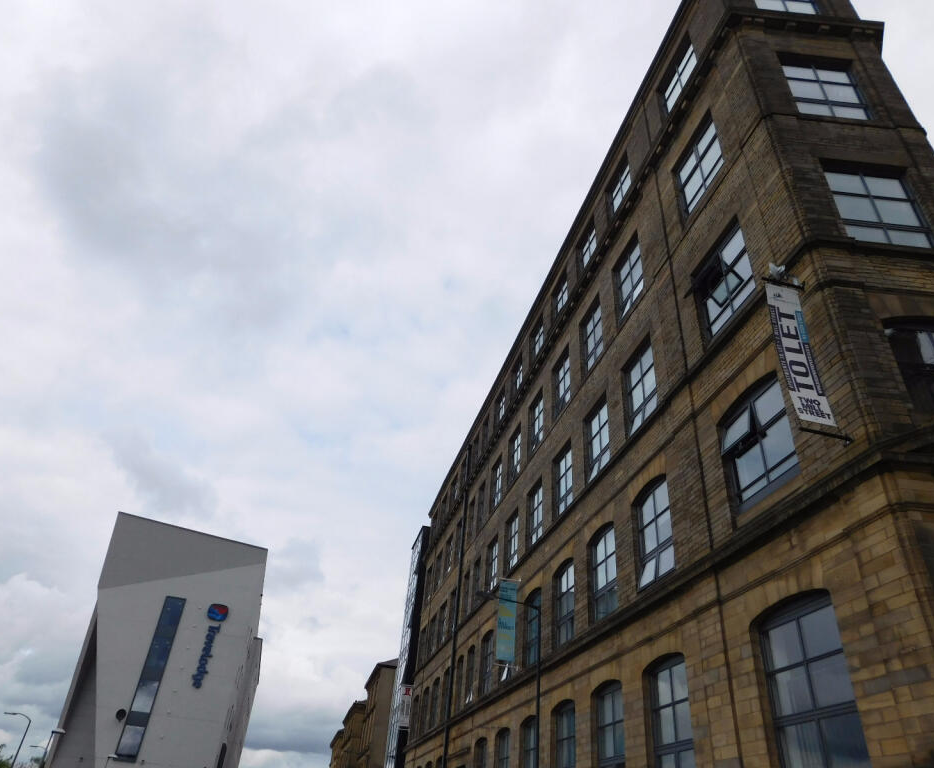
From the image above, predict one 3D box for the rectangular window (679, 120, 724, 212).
[{"bbox_3d":[5.842,-5.390,16.895,0.180,1.890,1.890,11,-35,-9],"label":"rectangular window"}]

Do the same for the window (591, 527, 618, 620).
[{"bbox_3d":[3.536,4.793,17.322,0.200,2.006,1.680,11,-35,-9],"label":"window"}]

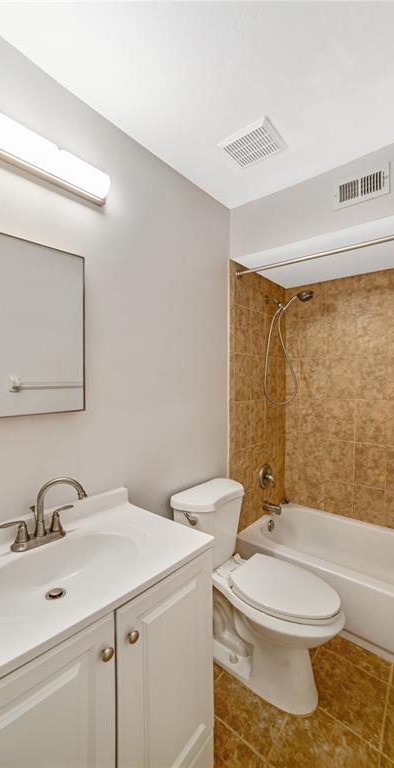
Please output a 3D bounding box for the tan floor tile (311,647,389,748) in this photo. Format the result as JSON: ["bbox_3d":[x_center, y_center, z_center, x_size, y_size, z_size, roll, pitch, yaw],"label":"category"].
[{"bbox_3d":[0.644,1.333,1.292,0.297,0.010,0.297,0,0,41],"label":"tan floor tile"}]

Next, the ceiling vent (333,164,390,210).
[{"bbox_3d":[0.772,-0.938,1.416,0.247,0.146,0.018,1,1,41],"label":"ceiling vent"}]

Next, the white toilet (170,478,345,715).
[{"bbox_3d":[0.284,0.958,1.420,0.767,0.751,0.430,1,1,41],"label":"white toilet"}]

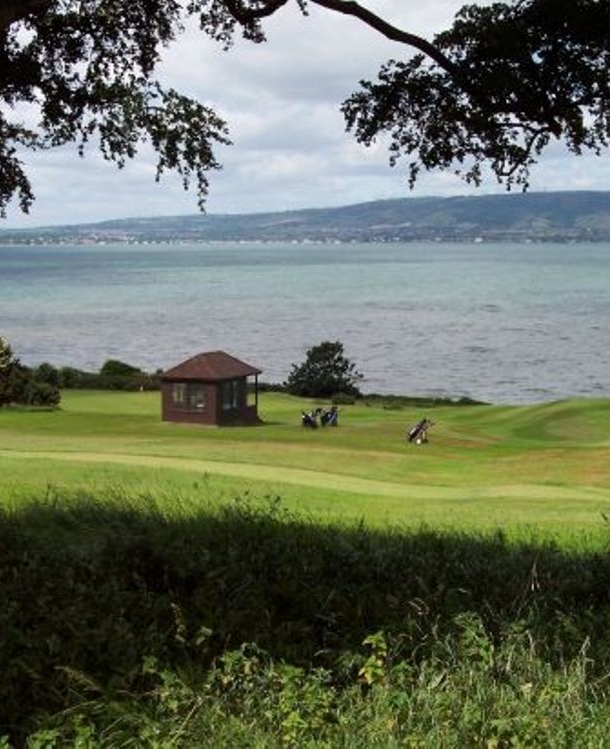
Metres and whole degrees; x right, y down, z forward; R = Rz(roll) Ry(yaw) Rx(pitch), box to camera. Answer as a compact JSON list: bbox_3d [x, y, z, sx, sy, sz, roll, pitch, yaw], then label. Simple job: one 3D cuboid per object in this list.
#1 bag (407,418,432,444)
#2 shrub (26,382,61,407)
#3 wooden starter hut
[{"bbox_3d":[4.961,2.422,63.749,0.900,1.100,0.550,2,5,18],"label":"bag"},{"bbox_3d":[-13.963,0.958,78.568,1.900,1.350,1.700,0,5,0],"label":"shrub"},{"bbox_3d":[-4.521,0.551,72.089,3.280,3.330,4.260,3,6,27],"label":"wooden starter hut"}]

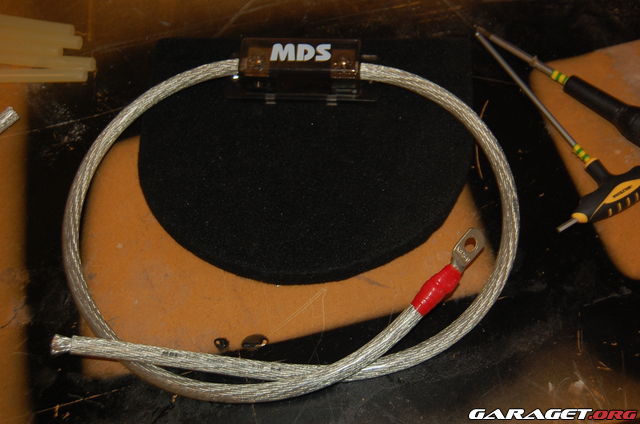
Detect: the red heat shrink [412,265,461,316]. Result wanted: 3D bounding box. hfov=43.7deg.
[{"bbox_3d":[0.082,0.054,0.560,0.017,0.015,0.043,38,65,22],"label":"red heat shrink"}]

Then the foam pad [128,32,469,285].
[{"bbox_3d":[-0.006,-0.049,0.628,0.273,0.014,0.230,0,57,0],"label":"foam pad"}]

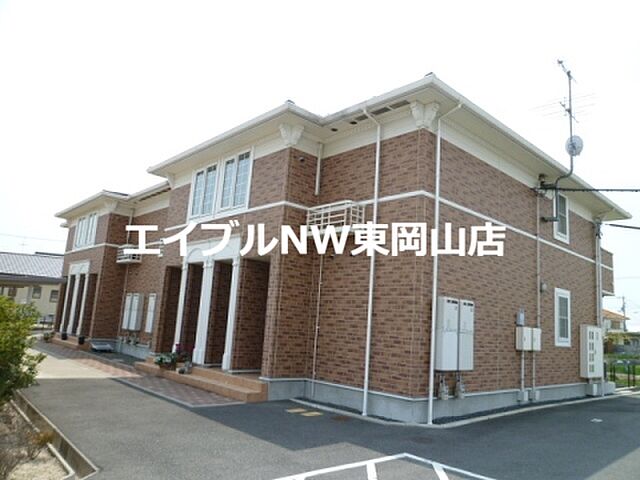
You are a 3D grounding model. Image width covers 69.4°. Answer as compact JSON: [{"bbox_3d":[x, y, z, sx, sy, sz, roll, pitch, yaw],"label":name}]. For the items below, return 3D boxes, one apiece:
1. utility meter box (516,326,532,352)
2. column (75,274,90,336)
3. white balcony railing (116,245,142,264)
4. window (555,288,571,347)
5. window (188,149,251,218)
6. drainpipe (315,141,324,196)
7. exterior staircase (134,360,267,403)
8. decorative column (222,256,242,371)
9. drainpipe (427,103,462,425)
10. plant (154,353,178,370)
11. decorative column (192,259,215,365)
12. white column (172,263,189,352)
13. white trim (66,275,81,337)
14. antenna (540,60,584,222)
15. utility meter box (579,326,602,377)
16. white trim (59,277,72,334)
[{"bbox_3d":[4.535,2.195,10.235,0.470,0.487,0.145,13,-13,-41],"label":"utility meter box"},{"bbox_3d":[-9.513,2.591,18.605,0.090,2.500,0.190,13,-13,-41],"label":"column"},{"bbox_3d":[-7.219,0.569,17.522,0.450,0.650,1.320,13,-13,-41],"label":"white balcony railing"},{"bbox_3d":[6.383,2.036,12.129,1.100,1.499,0.117,14,-14,-41],"label":"window"},{"bbox_3d":[-2.586,-1.317,11.791,0.110,1.380,2.860,13,-13,-41],"label":"window"},{"bbox_3d":[0.005,-1.596,10.261,0.070,1.240,0.070,13,-13,-41],"label":"drainpipe"},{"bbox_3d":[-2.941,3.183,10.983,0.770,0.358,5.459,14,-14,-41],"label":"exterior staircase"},{"bbox_3d":[-2.012,1.666,10.535,0.160,2.578,0.220,14,-14,-41],"label":"decorative column"},{"bbox_3d":[2.198,0.307,8.094,0.070,5.680,0.490,13,-13,-41],"label":"drainpipe"},{"bbox_3d":[-3.906,3.092,11.762,0.440,0.454,0.522,14,-14,-41],"label":"plant"},{"bbox_3d":[-2.874,1.776,11.480,0.180,2.578,0.410,14,-14,-41],"label":"decorative column"},{"bbox_3d":[-3.738,1.866,12.327,0.090,2.500,0.190,13,-13,-41],"label":"white column"},{"bbox_3d":[-10.627,2.784,19.976,0.180,2.551,0.410,14,-14,-41],"label":"white trim"},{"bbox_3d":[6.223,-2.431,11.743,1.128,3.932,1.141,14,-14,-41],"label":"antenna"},{"bbox_3d":[7.584,3.119,12.898,1.100,1.375,0.195,13,-13,-41],"label":"utility meter box"},{"bbox_3d":[-11.254,2.819,20.495,0.090,2.480,0.190,13,-13,-41],"label":"white trim"}]

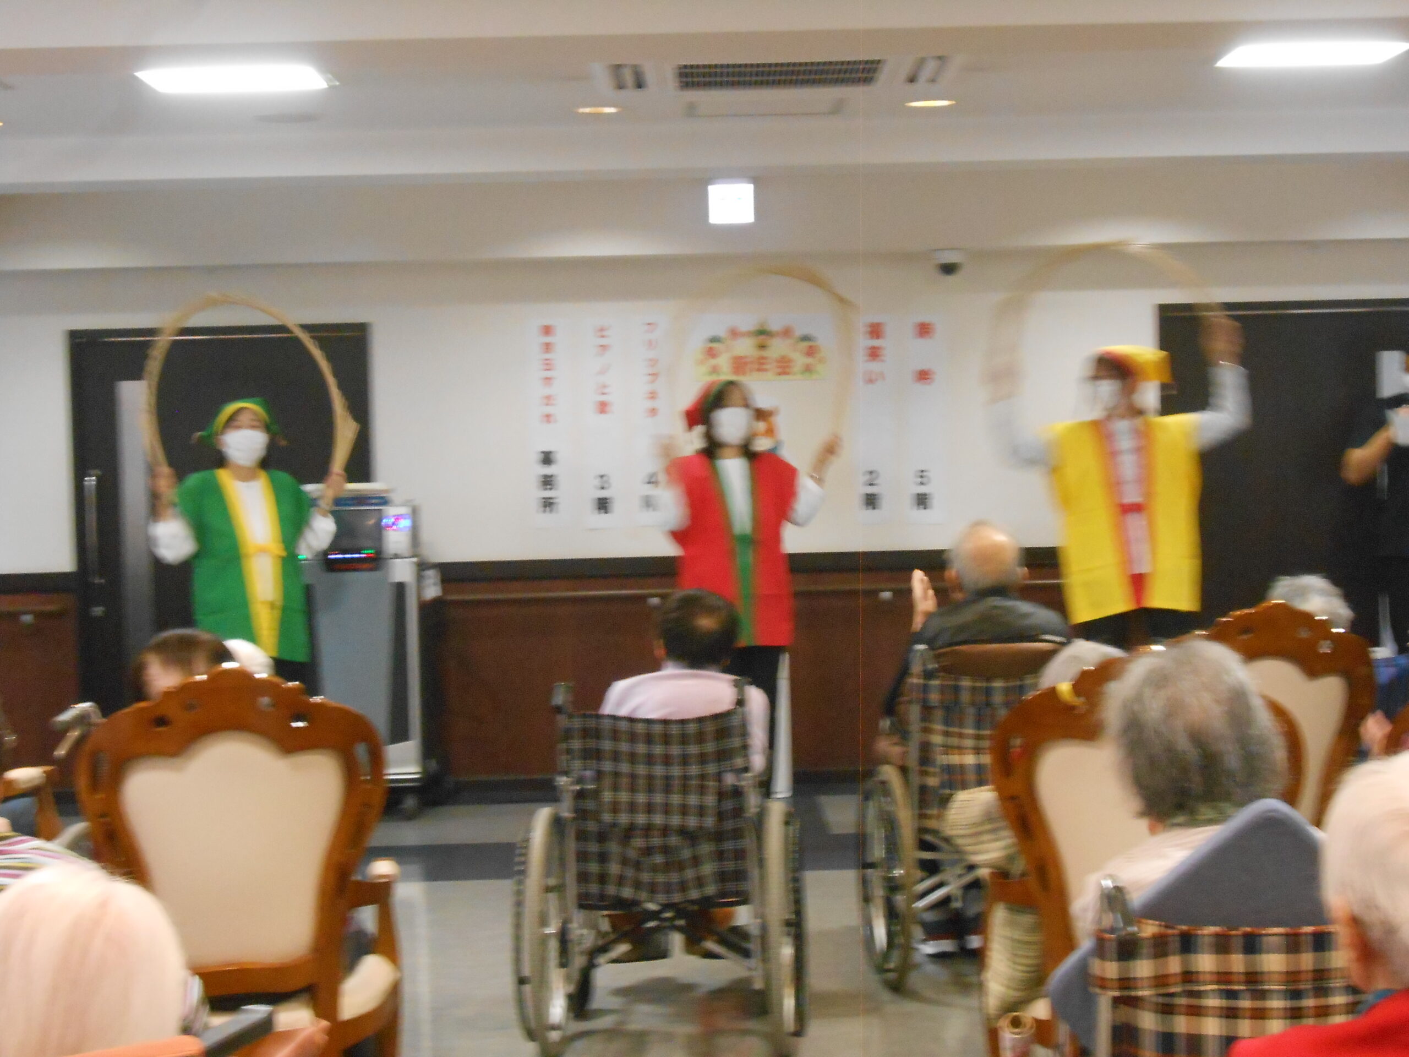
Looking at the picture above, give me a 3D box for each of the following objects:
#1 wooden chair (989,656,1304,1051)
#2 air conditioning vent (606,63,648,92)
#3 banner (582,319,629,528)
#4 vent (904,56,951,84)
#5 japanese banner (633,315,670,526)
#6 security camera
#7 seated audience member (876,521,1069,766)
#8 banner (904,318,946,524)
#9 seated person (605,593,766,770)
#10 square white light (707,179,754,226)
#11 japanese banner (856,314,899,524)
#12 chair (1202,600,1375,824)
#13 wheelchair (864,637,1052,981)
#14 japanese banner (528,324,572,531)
[{"bbox_3d":[0.756,0.726,4.790,0.580,1.050,0.620,-1,2,-3],"label":"wooden chair"},{"bbox_3d":[-0.203,-1.198,6.750,0.100,0.040,0.480,-1,2,0],"label":"air conditioning vent"},{"bbox_3d":[-0.410,-0.424,10.392,0.152,0.840,0.010,-1,2,0],"label":"banner"},{"bbox_3d":[0.585,-1.210,6.782,0.100,0.030,0.500,-1,2,0],"label":"vent"},{"bbox_3d":[-0.212,-0.435,10.393,0.152,0.840,0.010,-1,2,0],"label":"japanese banner"},{"bbox_3d":[0.934,-1.016,9.800,0.125,0.100,0.125,-1,2,0],"label":"security camera"},{"bbox_3d":[0.662,0.574,6.836,0.540,1.210,0.780,-1,2,-6],"label":"seated audience member"},{"bbox_3d":[0.893,-0.438,10.402,0.152,0.840,0.010,-1,2,0],"label":"banner"},{"bbox_3d":[-0.021,0.631,6.217,0.480,1.020,0.800,-1,2,4],"label":"seated person"},{"bbox_3d":[0.085,-1.037,8.150,0.147,0.147,0.060,-1,2,0],"label":"square white light"},{"bbox_3d":[0.710,-0.442,10.570,0.180,0.855,0.012,-1,2,0],"label":"japanese banner"},{"bbox_3d":[1.115,0.684,5.729,0.580,1.050,0.620,-2,2,-15],"label":"chair"},{"bbox_3d":[0.741,0.726,6.851,0.630,0.900,1.000,-1,2,-6],"label":"wheelchair"},{"bbox_3d":[-0.629,-0.426,10.390,0.152,0.840,0.010,-1,2,0],"label":"japanese banner"}]

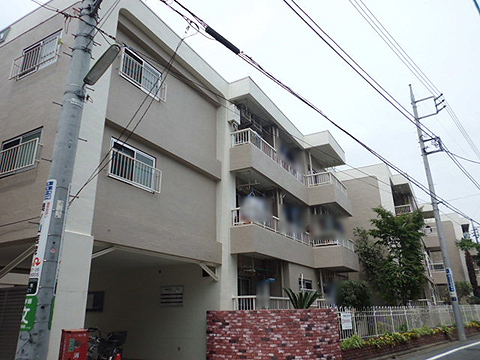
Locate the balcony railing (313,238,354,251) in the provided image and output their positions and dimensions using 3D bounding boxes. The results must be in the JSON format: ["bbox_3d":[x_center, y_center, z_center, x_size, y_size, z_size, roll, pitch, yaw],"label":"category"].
[{"bbox_3d":[4.247,2.923,16.335,1.125,0.485,2.910,-11,-22,27],"label":"balcony railing"}]

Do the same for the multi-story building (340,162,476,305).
[{"bbox_3d":[12.037,6.779,29.308,9.000,8.900,21.500,-15,-23,35],"label":"multi-story building"}]

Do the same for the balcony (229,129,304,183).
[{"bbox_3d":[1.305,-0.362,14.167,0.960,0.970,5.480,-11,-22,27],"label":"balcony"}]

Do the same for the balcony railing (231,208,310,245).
[{"bbox_3d":[1.413,1.919,13.333,0.782,0.514,5.480,-11,-22,27],"label":"balcony railing"}]

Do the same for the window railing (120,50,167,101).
[{"bbox_3d":[-2.532,-2.613,9.560,0.260,0.600,1.570,-11,-22,27],"label":"window railing"}]

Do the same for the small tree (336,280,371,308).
[{"bbox_3d":[3.877,4.262,12.177,1.100,1.650,1.100,-11,-22,27],"label":"small tree"}]

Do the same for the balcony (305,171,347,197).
[{"bbox_3d":[4.213,0.392,17.209,1.125,0.485,2.910,-11,-22,27],"label":"balcony"}]

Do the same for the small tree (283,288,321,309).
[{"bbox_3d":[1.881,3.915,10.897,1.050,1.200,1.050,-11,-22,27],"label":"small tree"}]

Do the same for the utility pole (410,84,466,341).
[{"bbox_3d":[9.402,0.723,16.407,1.400,12.100,0.500,-11,-22,27],"label":"utility pole"}]

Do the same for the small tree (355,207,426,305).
[{"bbox_3d":[6.646,3.930,15.631,2.600,5.000,2.750,-11,-22,27],"label":"small tree"}]

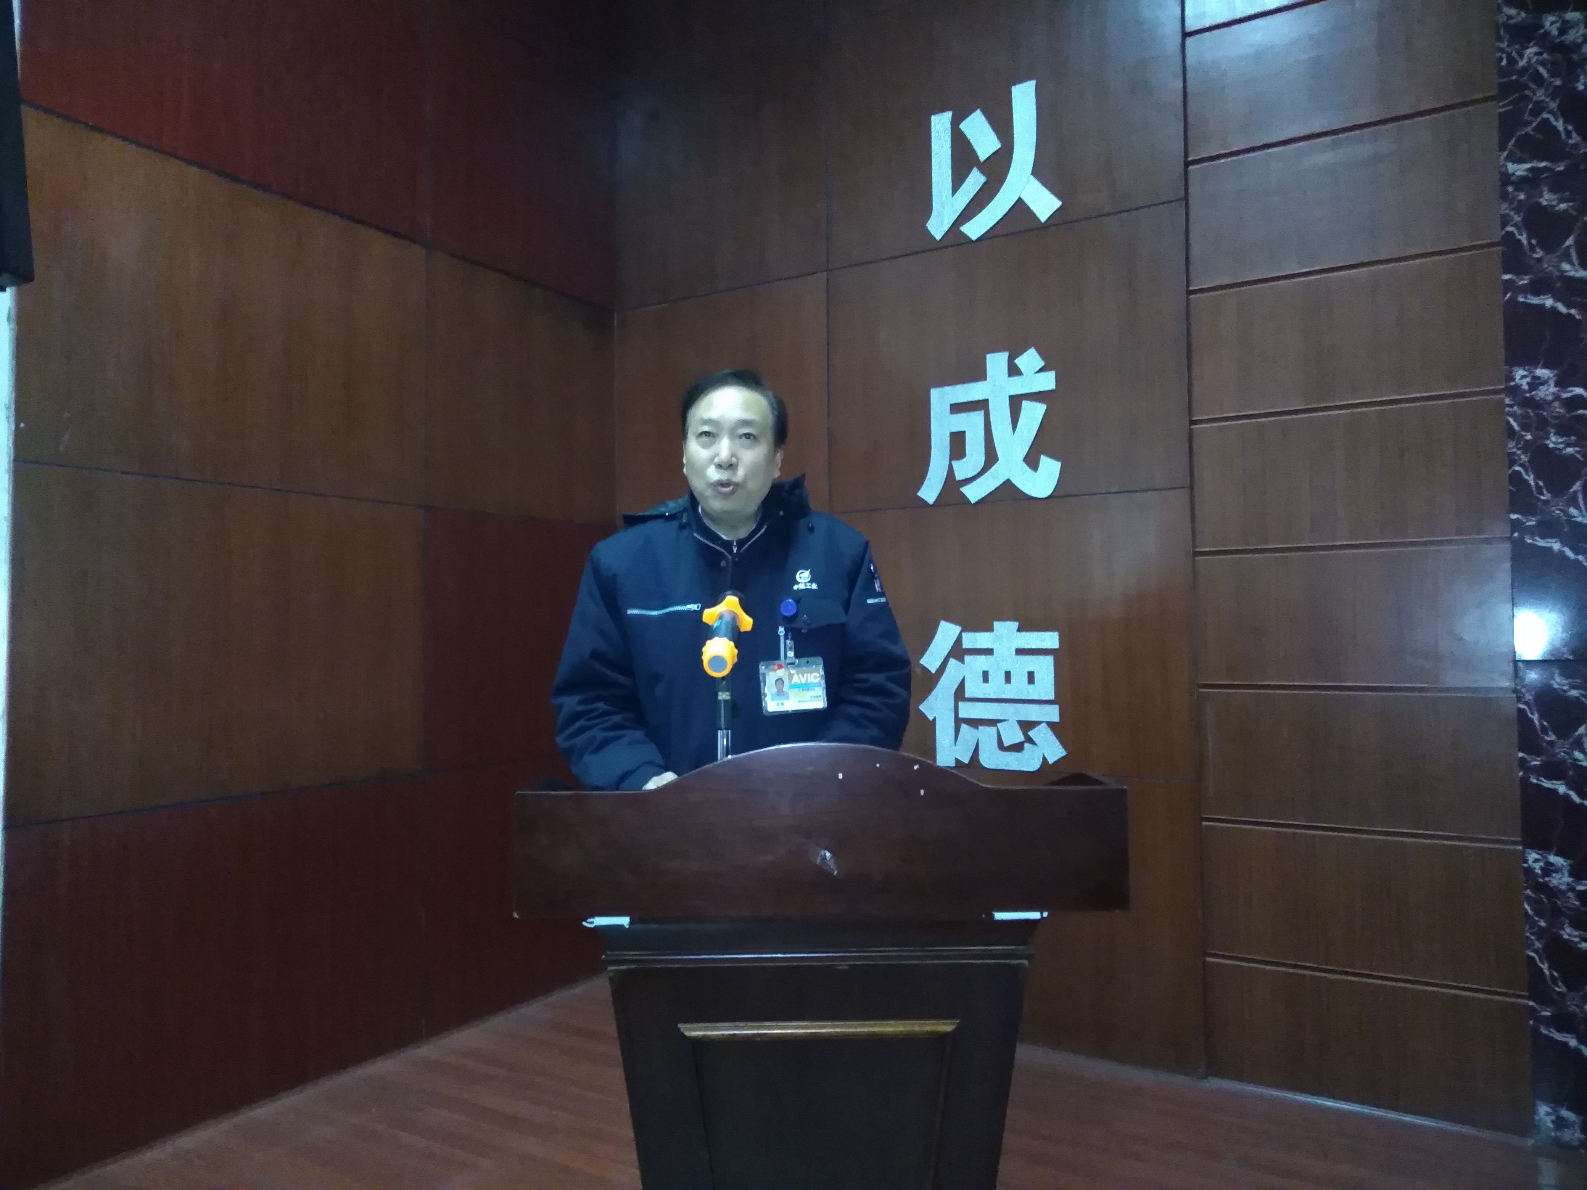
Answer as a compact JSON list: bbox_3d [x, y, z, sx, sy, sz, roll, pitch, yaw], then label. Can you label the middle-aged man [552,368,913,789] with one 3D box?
[{"bbox_3d":[-0.093,0.493,2.046,0.580,1.720,0.430,0,-2,-1],"label":"middle-aged man"}]

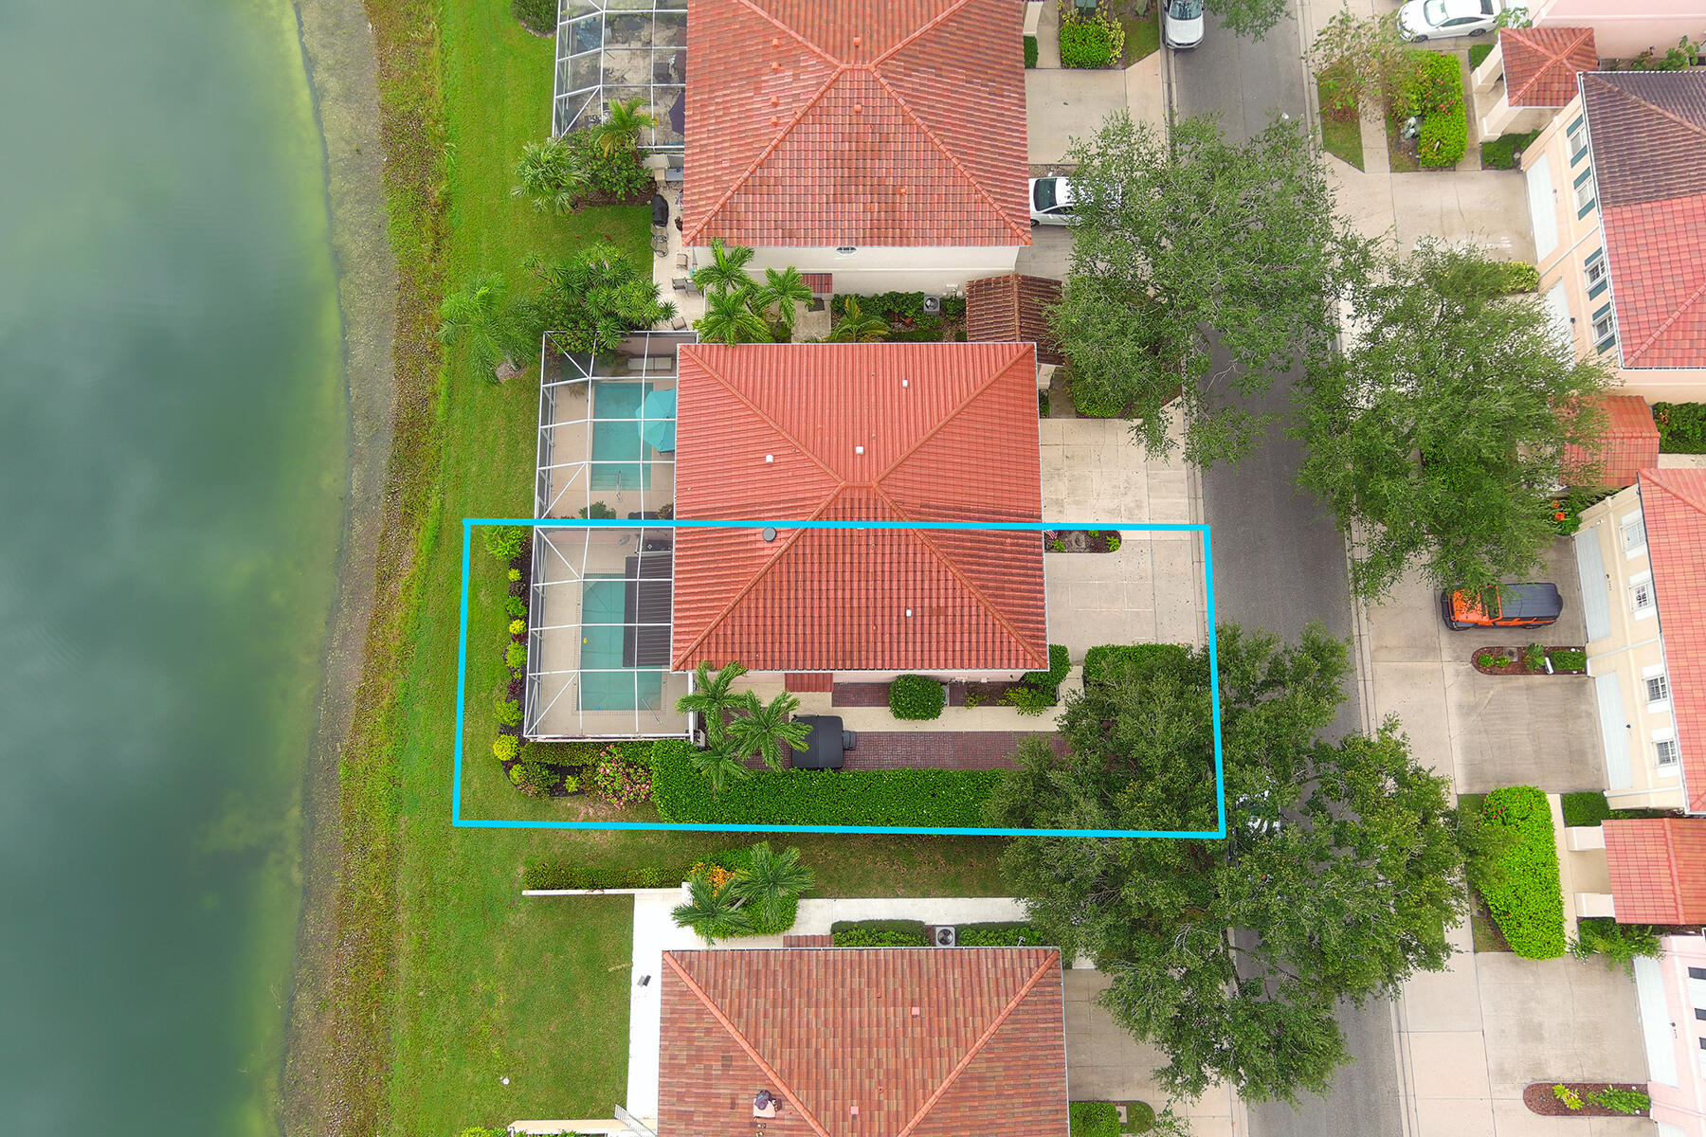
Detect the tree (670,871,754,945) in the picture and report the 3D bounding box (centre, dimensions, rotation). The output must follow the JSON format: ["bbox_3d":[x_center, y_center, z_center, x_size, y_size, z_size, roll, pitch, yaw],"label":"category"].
[{"bbox_3d":[-5.168,13.011,52.746,3.145,5.307,2.752,0,77,0],"label":"tree"}]

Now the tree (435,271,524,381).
[{"bbox_3d":[-14.920,-9.373,57.117,3.735,6.585,4.128,0,77,0],"label":"tree"}]

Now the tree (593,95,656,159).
[{"bbox_3d":[-9.872,-18.912,60.723,2.850,3.833,2.752,0,77,0],"label":"tree"}]

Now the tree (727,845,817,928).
[{"bbox_3d":[-3.139,12.612,54.850,3.330,5.800,3.245,0,77,0],"label":"tree"}]

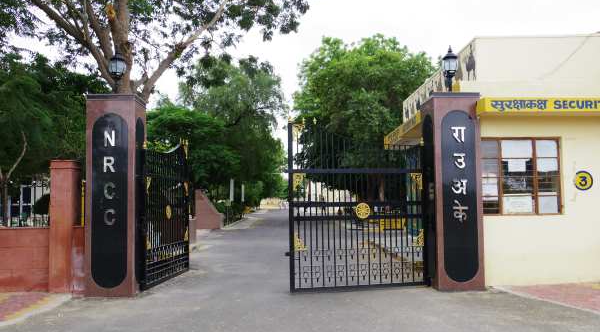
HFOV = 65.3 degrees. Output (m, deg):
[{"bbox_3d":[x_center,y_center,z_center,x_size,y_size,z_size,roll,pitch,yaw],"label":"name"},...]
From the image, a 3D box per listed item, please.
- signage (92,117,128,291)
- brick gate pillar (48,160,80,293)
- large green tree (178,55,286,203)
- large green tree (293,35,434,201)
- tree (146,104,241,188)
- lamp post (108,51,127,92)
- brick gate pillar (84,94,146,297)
[{"bbox_3d":[-3.026,0.538,7.470,0.577,2.786,0.060,-1,-4,-3],"label":"signage"},{"bbox_3d":[-3.898,0.989,7.806,0.377,2.157,0.340,-1,-4,-3],"label":"brick gate pillar"},{"bbox_3d":[-4.556,-1.913,31.349,7.300,11.031,7.300,-1,-4,-3],"label":"large green tree"},{"bbox_3d":[3.334,-1.921,24.314,7.600,9.913,7.400,-1,-4,-3],"label":"large green tree"},{"bbox_3d":[-4.958,0.078,21.183,4.900,5.783,4.700,-1,-4,-3],"label":"tree"},{"bbox_3d":[-3.107,-1.556,7.977,0.285,0.839,0.285,-1,-4,-3],"label":"lamp post"},{"bbox_3d":[-3.046,0.477,7.849,0.770,3.237,0.710,-1,-4,-3],"label":"brick gate pillar"}]

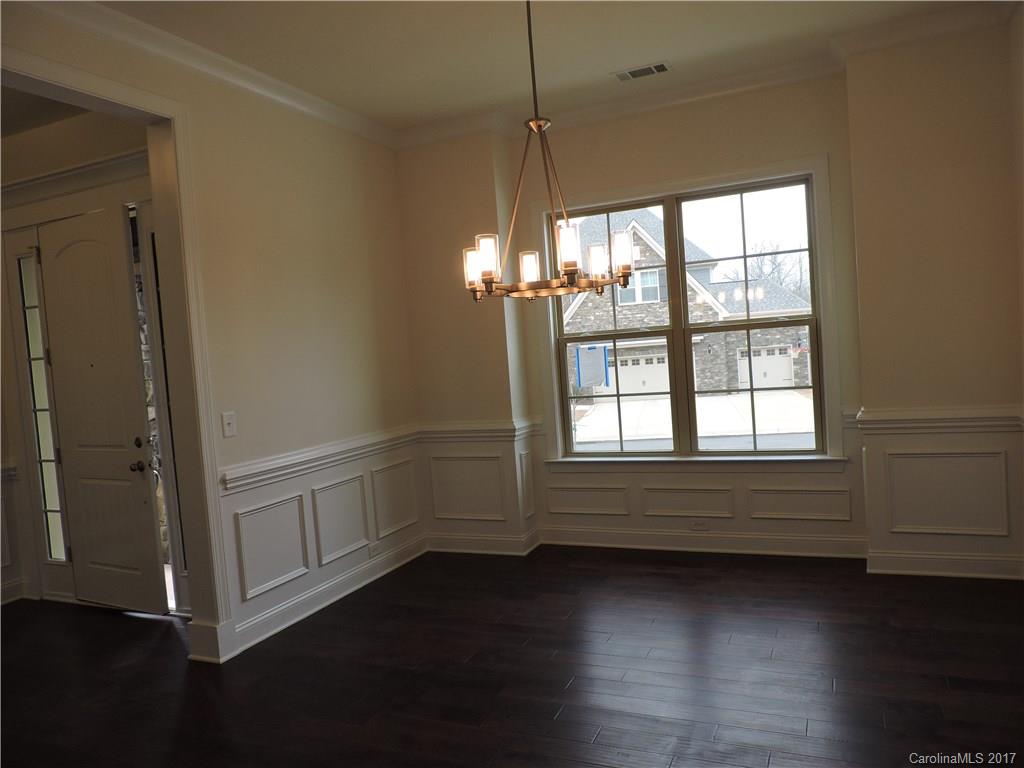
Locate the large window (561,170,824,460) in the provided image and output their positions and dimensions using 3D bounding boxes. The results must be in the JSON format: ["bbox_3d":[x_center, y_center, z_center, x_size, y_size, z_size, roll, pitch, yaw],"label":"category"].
[{"bbox_3d":[1.130,-0.381,4.793,1.736,1.733,0.100,-3,3,25],"label":"large window"}]

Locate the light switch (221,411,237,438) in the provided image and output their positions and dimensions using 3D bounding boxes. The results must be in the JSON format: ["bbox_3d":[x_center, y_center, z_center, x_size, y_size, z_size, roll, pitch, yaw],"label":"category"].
[{"bbox_3d":[-1.442,0.208,3.642,0.012,0.122,0.078,-3,3,25],"label":"light switch"}]

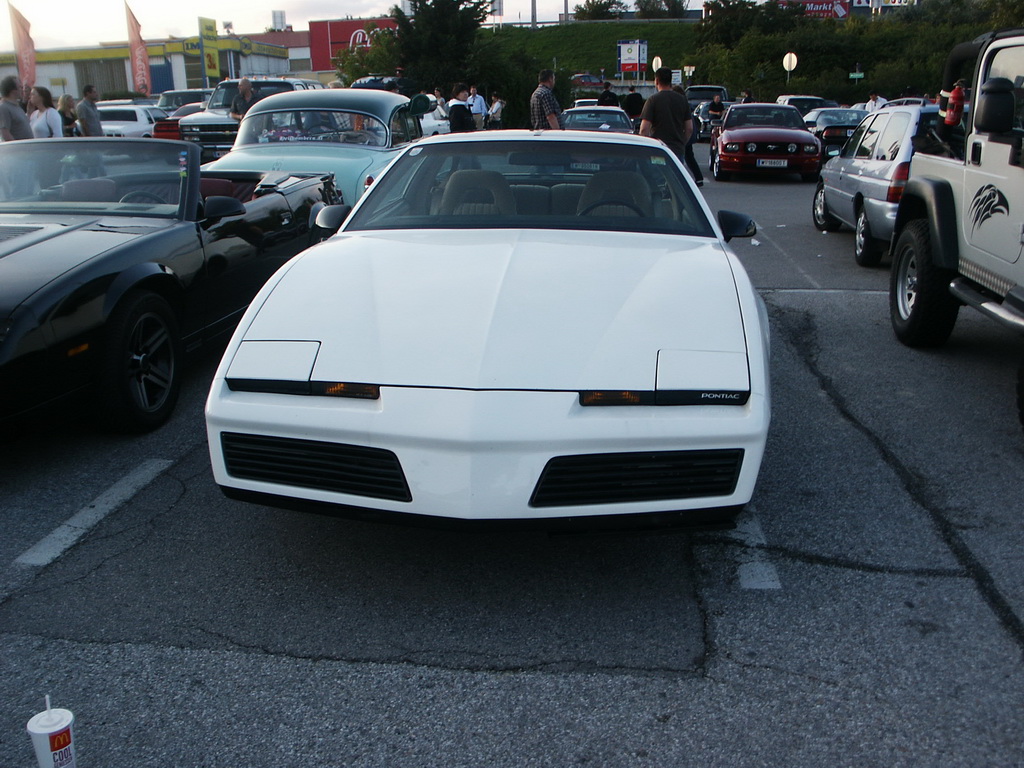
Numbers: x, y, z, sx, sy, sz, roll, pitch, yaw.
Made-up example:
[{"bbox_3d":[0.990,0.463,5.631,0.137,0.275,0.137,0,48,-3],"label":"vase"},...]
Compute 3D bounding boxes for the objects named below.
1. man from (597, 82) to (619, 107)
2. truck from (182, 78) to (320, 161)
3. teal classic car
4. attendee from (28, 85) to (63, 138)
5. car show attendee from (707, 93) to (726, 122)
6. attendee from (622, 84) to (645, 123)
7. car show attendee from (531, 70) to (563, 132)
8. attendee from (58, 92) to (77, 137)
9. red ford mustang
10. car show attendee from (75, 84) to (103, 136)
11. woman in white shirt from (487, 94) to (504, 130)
[{"bbox_3d":[2.346,-6.420,25.229,0.520,1.780,0.330,0,15,6],"label":"man"},{"bbox_3d":[-5.172,-5.505,21.869,2.000,1.820,5.100,1,16,3],"label":"truck"},{"bbox_3d":[-1.758,-2.257,10.911,1.890,1.580,4.950,0,15,6],"label":"teal classic car"},{"bbox_3d":[-6.081,-3.102,13.715,0.340,1.600,0.470,-15,21,-42],"label":"attendee"},{"bbox_3d":[5.870,-7.413,29.719,0.500,1.700,0.360,-1,15,0],"label":"car show attendee"},{"bbox_3d":[3.228,-7.109,27.728,0.530,1.700,0.330,1,16,5],"label":"attendee"},{"bbox_3d":[0.403,-2.653,11.831,0.330,1.790,0.500,-12,18,-35],"label":"car show attendee"},{"bbox_3d":[-7.873,-4.355,18.511,0.360,1.570,0.470,11,19,35],"label":"attendee"},{"bbox_3d":[4.897,-4.804,20.365,1.880,1.390,4.770,1,15,8],"label":"red ford mustang"},{"bbox_3d":[-5.724,-3.176,14.229,0.320,1.780,0.490,7,17,28],"label":"car show attendee"},{"bbox_3d":[-0.421,-6.719,26.708,0.360,1.550,0.470,-5,16,-17],"label":"woman in white shirt"}]

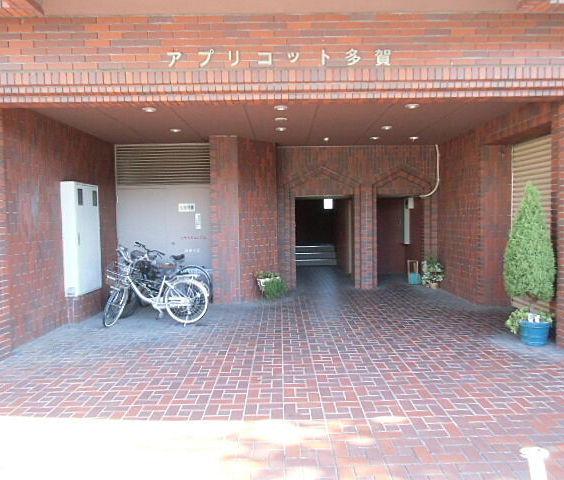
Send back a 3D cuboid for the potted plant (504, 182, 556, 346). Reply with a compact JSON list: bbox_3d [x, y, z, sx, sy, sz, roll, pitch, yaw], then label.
[{"bbox_3d":[2.812,0.259,5.001,0.530,1.810,0.530,-1,3,0],"label":"potted plant"}]

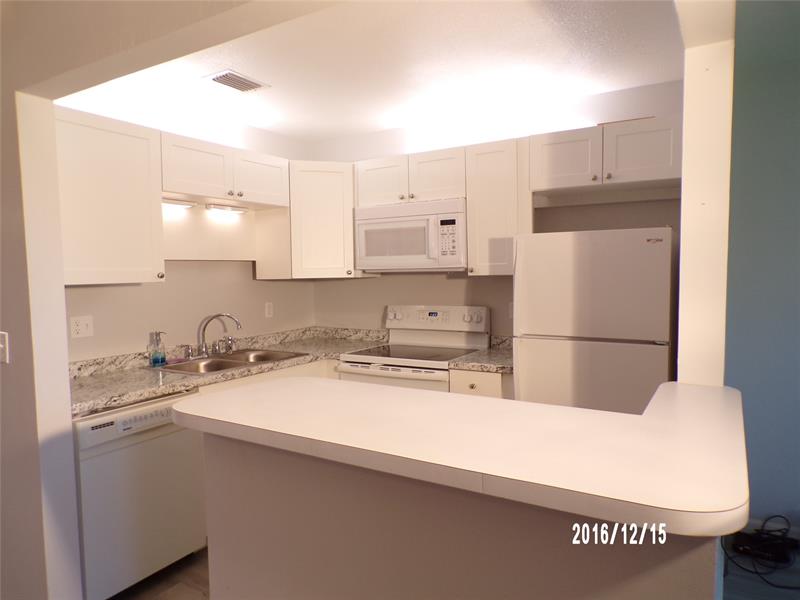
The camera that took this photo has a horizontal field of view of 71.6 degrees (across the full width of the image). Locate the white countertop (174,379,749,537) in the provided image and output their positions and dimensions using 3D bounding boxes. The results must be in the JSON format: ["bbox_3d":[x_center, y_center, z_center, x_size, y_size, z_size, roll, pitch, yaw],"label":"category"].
[{"bbox_3d":[0.188,0.297,1.562,1.337,0.040,1.002,1,4,31],"label":"white countertop"}]

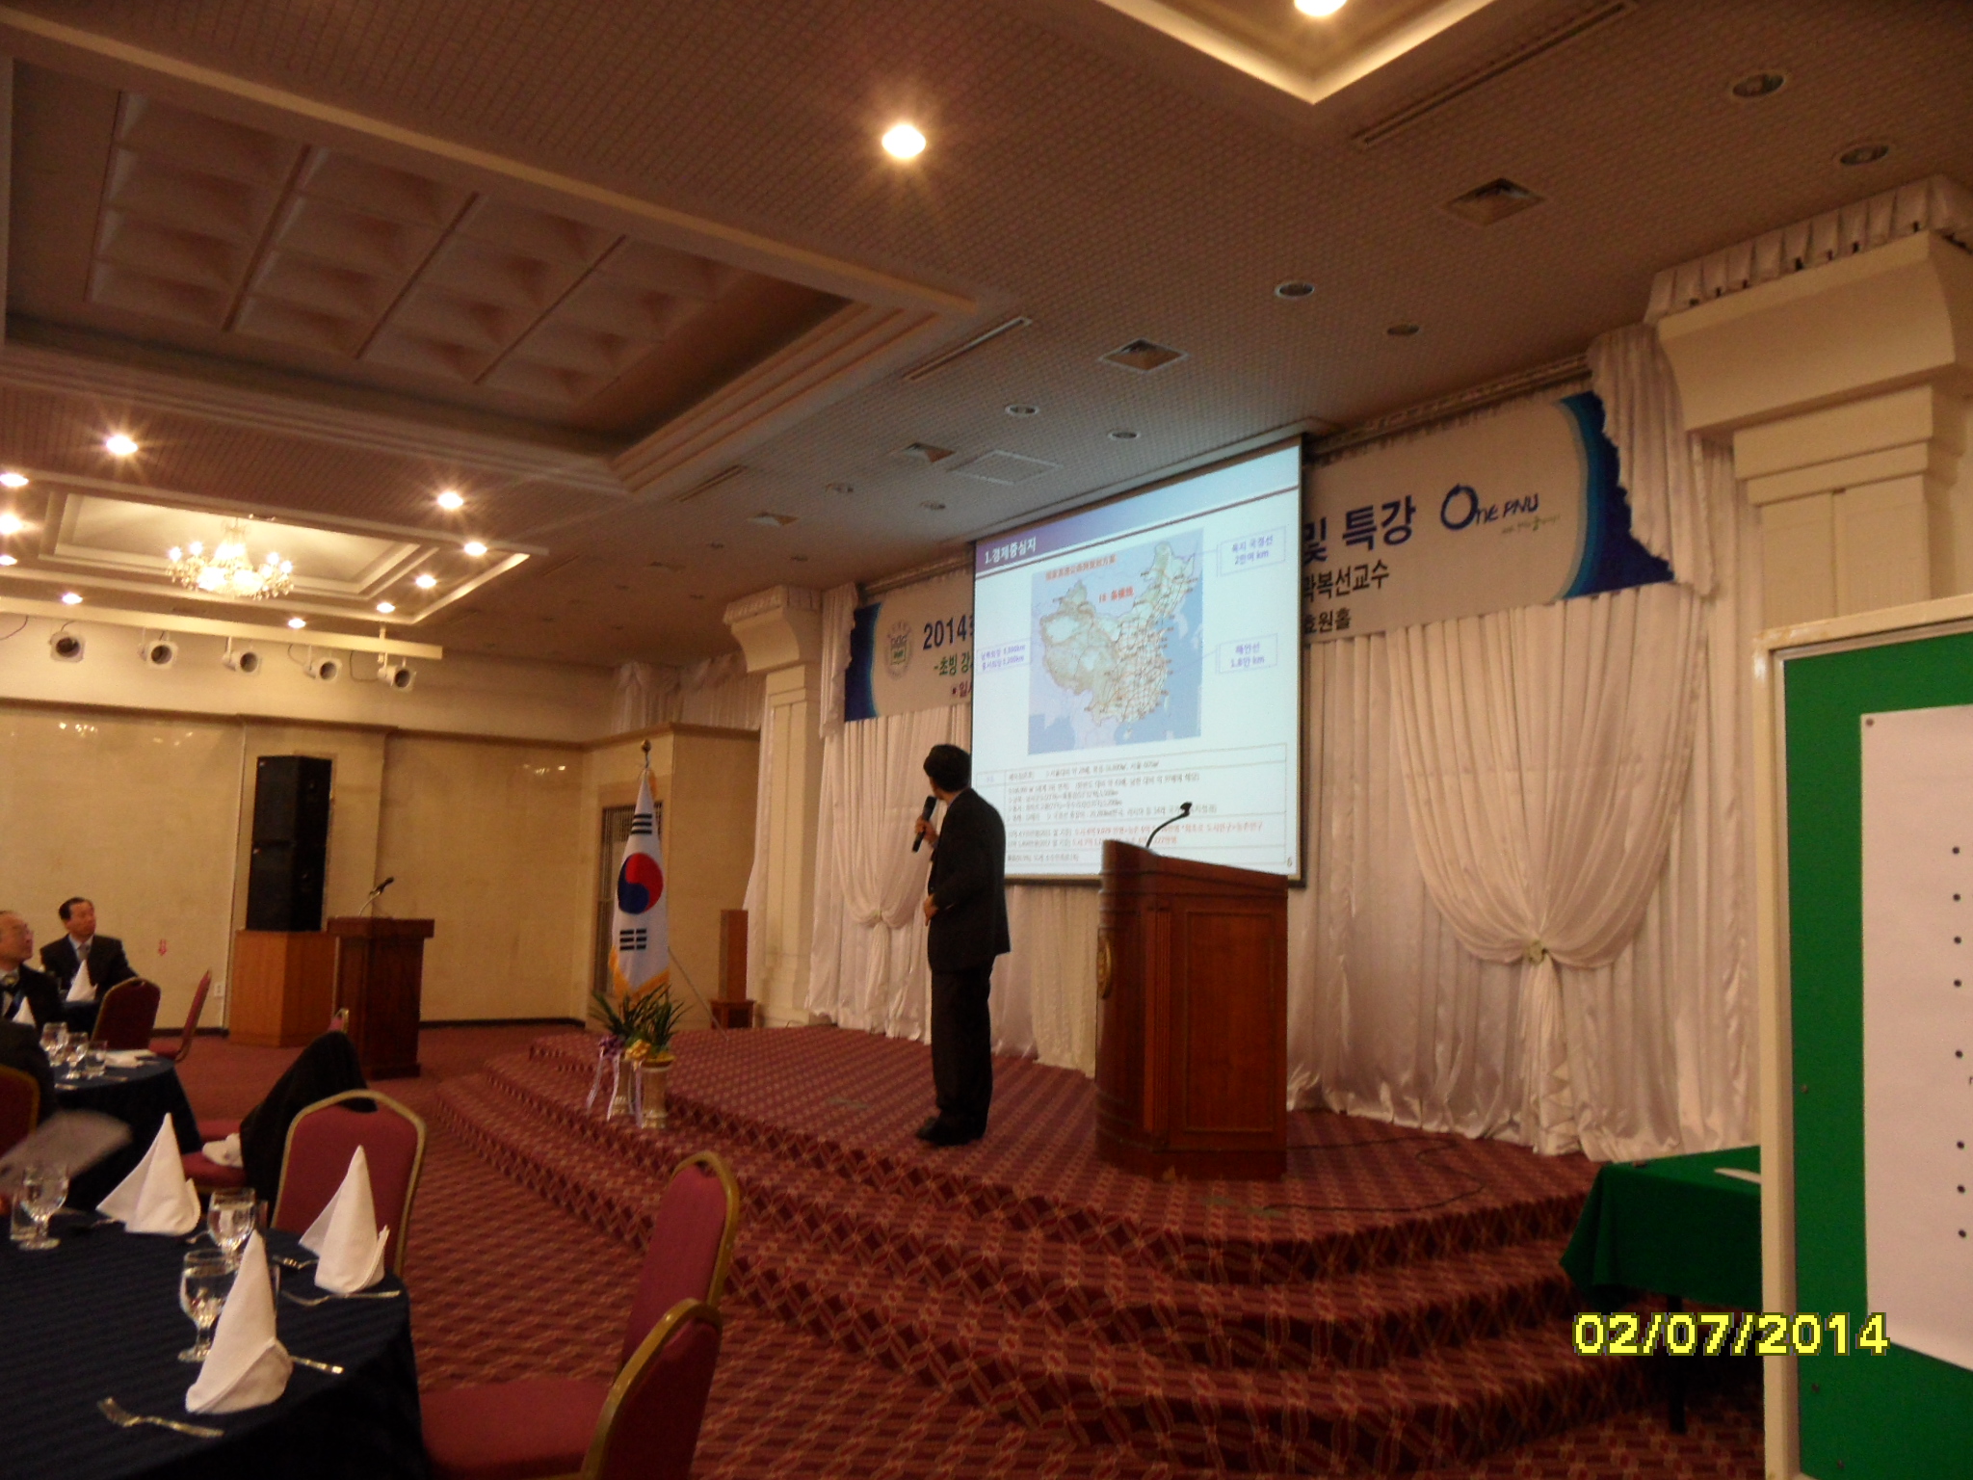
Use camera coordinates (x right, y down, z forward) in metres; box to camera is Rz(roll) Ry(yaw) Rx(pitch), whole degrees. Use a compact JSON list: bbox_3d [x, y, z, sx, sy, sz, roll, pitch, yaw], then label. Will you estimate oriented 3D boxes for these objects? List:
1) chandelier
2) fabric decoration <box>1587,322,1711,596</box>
[{"bbox_3d":[-5.963,-1.418,10.800,0.970,0.570,0.970,5,-6,-34],"label":"chandelier"},{"bbox_3d":[2.613,-1.080,5.413,0.180,1.110,0.433,5,-7,-36],"label":"fabric decoration"}]

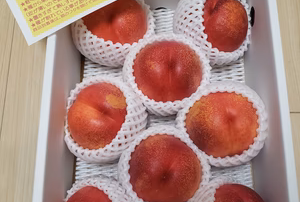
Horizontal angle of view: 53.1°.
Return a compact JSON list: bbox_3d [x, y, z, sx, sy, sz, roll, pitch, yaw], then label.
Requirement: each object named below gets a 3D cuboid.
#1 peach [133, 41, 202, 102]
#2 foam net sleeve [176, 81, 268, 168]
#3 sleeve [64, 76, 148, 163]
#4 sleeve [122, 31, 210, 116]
[{"bbox_3d":[0.018,-0.031,0.334,0.083,0.077,0.083,0,83,2],"label":"peach"},{"bbox_3d":[0.078,0.025,0.323,0.092,0.081,0.092,-2,80,8],"label":"foam net sleeve"},{"bbox_3d":[-0.048,0.020,0.329,0.091,0.080,0.091,-2,80,10],"label":"sleeve"},{"bbox_3d":[0.018,-0.031,0.337,0.094,0.082,0.094,0,83,2],"label":"sleeve"}]

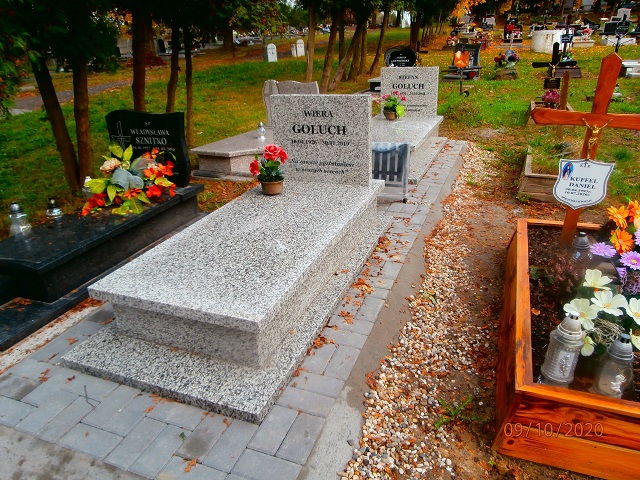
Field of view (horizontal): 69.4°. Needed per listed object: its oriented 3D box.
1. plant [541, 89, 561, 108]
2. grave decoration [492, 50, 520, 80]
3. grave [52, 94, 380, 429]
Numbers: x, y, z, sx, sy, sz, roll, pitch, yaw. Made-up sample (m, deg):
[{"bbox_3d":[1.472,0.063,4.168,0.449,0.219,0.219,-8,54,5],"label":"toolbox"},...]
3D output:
[{"bbox_3d":[3.628,-2.216,7.271,0.280,0.270,0.270,7,26,21],"label":"plant"},{"bbox_3d":[4.728,-4.415,11.697,0.630,0.680,0.500,7,26,21],"label":"grave decoration"},{"bbox_3d":[-0.294,-0.191,2.418,0.927,0.874,1.957,7,26,21],"label":"grave"}]

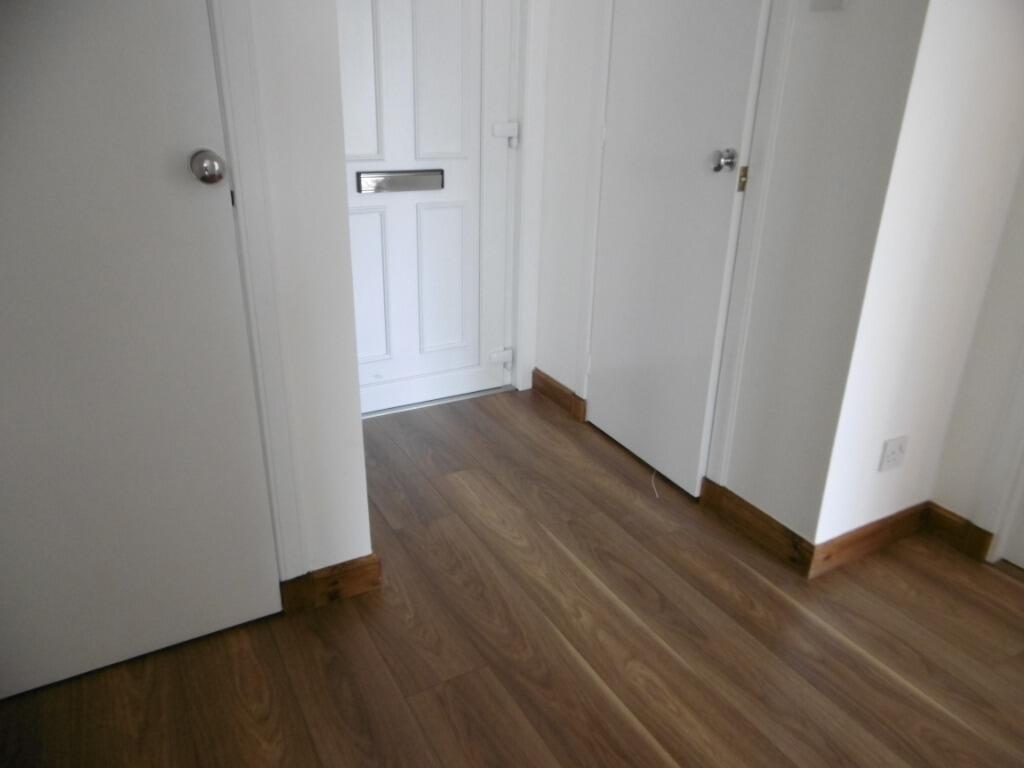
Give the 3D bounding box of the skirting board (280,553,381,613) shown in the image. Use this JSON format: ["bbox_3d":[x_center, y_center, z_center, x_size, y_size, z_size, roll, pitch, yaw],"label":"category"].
[{"bbox_3d":[-0.429,0.476,1.695,0.228,0.090,0.020,-11,25,-27],"label":"skirting board"}]

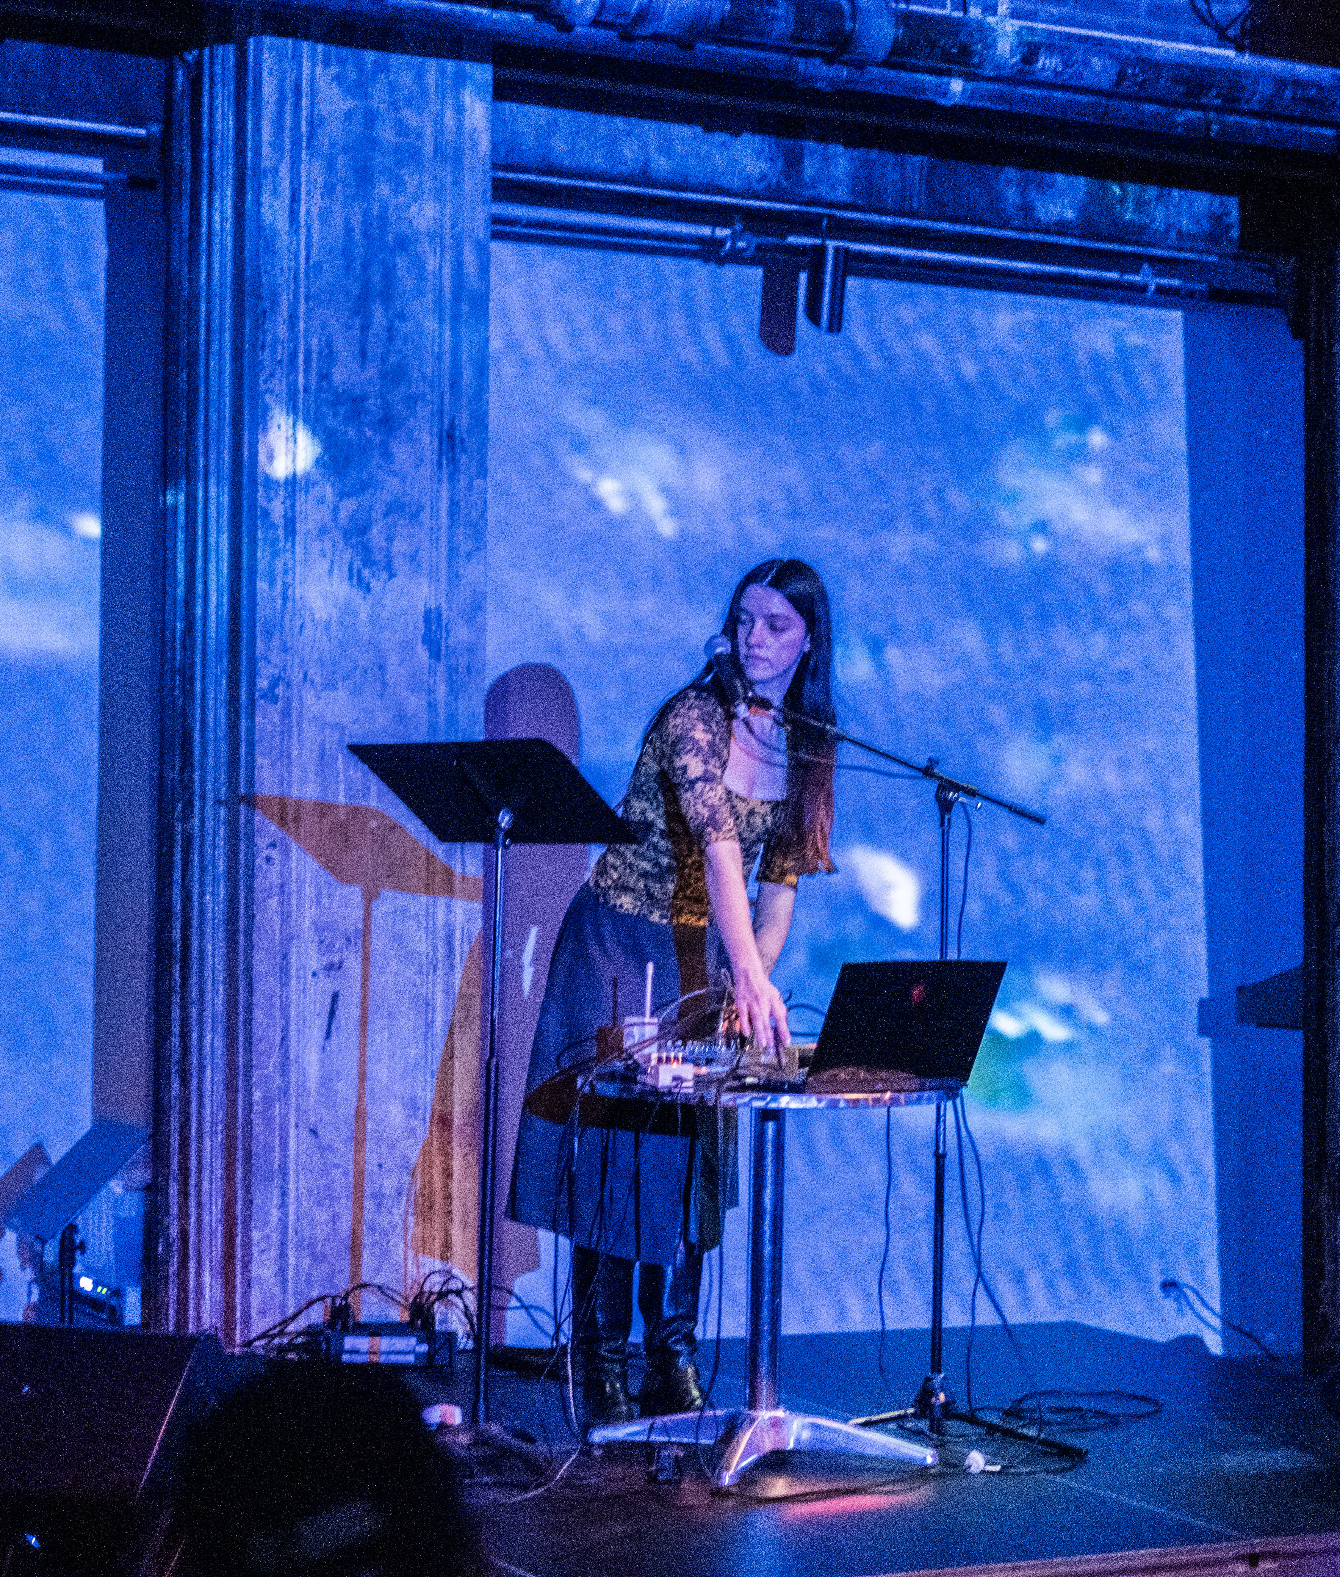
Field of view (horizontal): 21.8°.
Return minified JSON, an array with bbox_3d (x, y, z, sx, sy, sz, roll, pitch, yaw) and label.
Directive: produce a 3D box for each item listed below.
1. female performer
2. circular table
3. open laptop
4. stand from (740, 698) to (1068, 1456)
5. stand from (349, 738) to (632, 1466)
[{"bbox_3d":[0.009,0.411,6.885,0.500,1.680,0.680,2,-3,-37],"label":"female performer"},{"bbox_3d":[0.181,0.895,6.553,0.720,0.690,0.720,0,-2,0],"label":"circular table"},{"bbox_3d":[0.357,0.434,6.442,0.380,0.237,0.360,2,-3,-35],"label":"open laptop"},{"bbox_3d":[0.473,0.534,6.727,0.660,1.420,0.550,1,-2,-5],"label":"stand"},{"bbox_3d":[-0.336,0.576,6.559,0.510,1.320,0.480,-1,-3,42],"label":"stand"}]

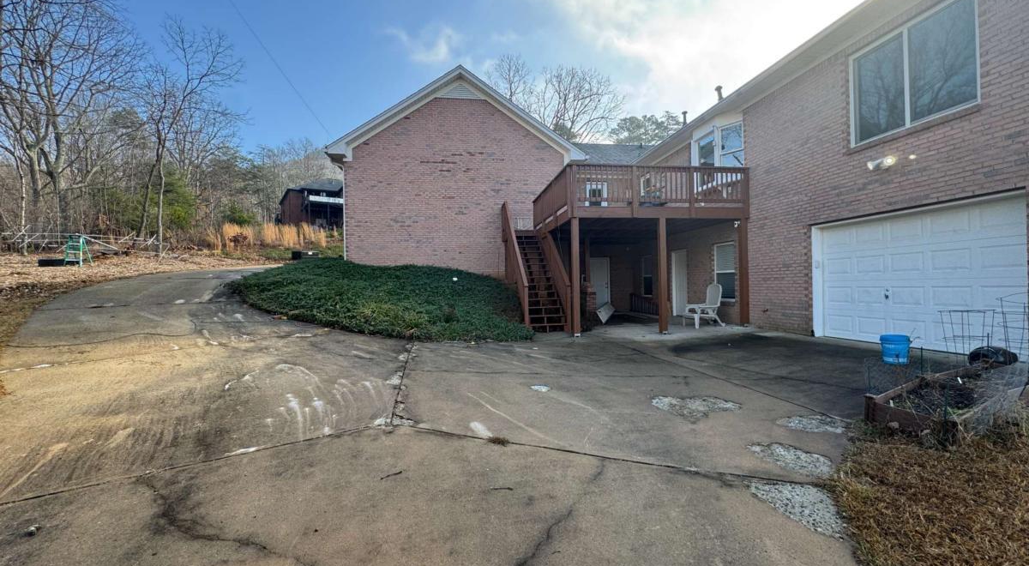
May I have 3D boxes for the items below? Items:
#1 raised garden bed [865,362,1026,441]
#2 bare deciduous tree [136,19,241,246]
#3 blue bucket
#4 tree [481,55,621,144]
[{"bbox_3d":[4.290,1.100,3.950,2.300,0.250,0.650,-1,0,-28],"label":"raised garden bed"},{"bbox_3d":[-16.400,-7.500,21.000,4.600,11.800,4.400,-1,0,-38],"label":"bare deciduous tree"},{"bbox_3d":[5.032,0.884,5.500,0.305,0.360,0.305,-2,-1,42],"label":"blue bucket"},{"bbox_3d":[3.100,-9.500,32.000,10.000,15.500,9.500,-1,0,6],"label":"tree"}]

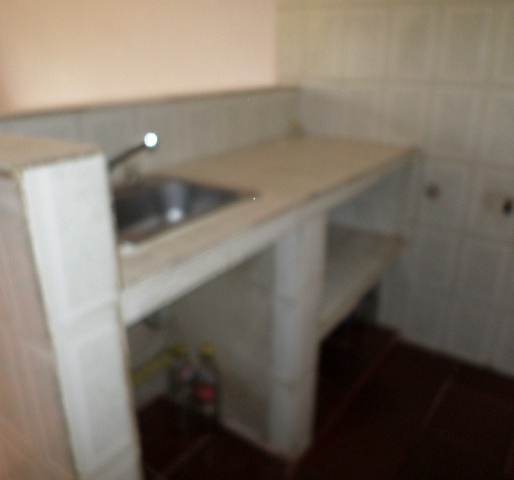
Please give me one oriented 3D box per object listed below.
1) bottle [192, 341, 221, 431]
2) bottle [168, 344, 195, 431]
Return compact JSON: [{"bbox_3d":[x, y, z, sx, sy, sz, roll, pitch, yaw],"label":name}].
[{"bbox_3d":[-0.183,0.540,1.718,0.102,0.340,0.102,0,22,0],"label":"bottle"},{"bbox_3d":[-0.279,0.542,1.724,0.102,0.340,0.102,0,22,0],"label":"bottle"}]

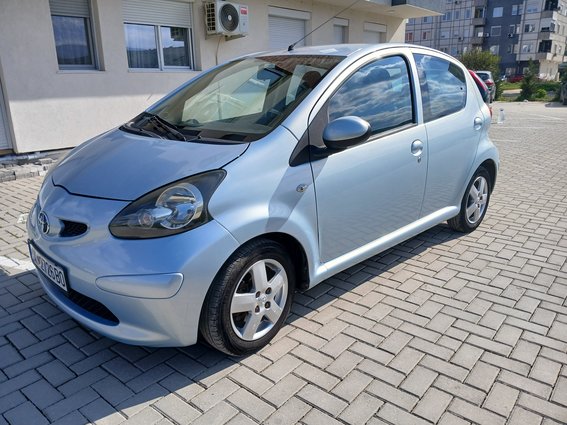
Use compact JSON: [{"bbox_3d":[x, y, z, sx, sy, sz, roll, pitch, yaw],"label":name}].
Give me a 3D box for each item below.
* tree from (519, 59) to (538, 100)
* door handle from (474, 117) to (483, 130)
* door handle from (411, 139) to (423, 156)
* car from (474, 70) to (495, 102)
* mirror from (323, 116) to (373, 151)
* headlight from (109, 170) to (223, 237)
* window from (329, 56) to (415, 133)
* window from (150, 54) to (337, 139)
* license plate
[{"bbox_3d":[14.180,-7.702,24.667,1.150,2.350,1.150,7,18,26],"label":"tree"},{"bbox_3d":[1.503,-0.679,3.259,0.125,0.120,0.050,-16,22,-41],"label":"door handle"},{"bbox_3d":[0.824,-0.401,2.650,0.125,0.120,0.050,-16,22,-41],"label":"door handle"},{"bbox_3d":[10.607,-6.903,23.527,1.750,1.550,4.100,5,18,20],"label":"car"},{"bbox_3d":[0.304,-0.375,2.036,0.140,0.155,0.210,-16,22,-41],"label":"mirror"},{"bbox_3d":[-0.468,-0.027,1.789,0.330,0.280,0.450,12,21,38],"label":"headlight"},{"bbox_3d":[0.484,-0.671,2.420,0.870,0.480,0.060,-16,7,-41],"label":"window"},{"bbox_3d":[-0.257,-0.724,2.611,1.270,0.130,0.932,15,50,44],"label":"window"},{"bbox_3d":[-1.118,0.241,2.021,0.020,0.115,0.520,-16,22,-41],"label":"license plate"}]

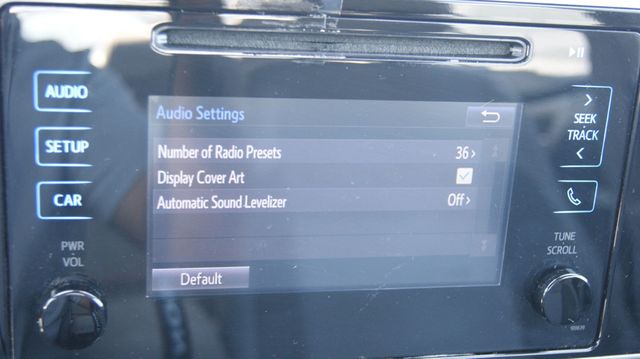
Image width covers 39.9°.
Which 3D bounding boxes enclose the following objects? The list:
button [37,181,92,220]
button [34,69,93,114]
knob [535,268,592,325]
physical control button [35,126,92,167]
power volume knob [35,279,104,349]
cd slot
[{"bbox_3d":[-0.086,0.007,0.297,0.018,0.013,0.003,0,17,-14],"label":"button"},{"bbox_3d":[-0.083,-0.028,0.287,0.018,0.014,0.003,0,17,-14],"label":"button"},{"bbox_3d":[0.094,0.045,0.347,0.021,0.021,0.011,0,17,-14],"label":"knob"},{"bbox_3d":[-0.085,-0.011,0.292,0.018,0.013,0.003,0,17,-14],"label":"physical control button"},{"bbox_3d":[-0.085,0.046,0.304,0.022,0.022,0.011,0,17,-14],"label":"power volume knob"},{"bbox_3d":[0.010,-0.047,0.305,0.135,0.009,0.006,0,17,-14],"label":"cd slot"}]

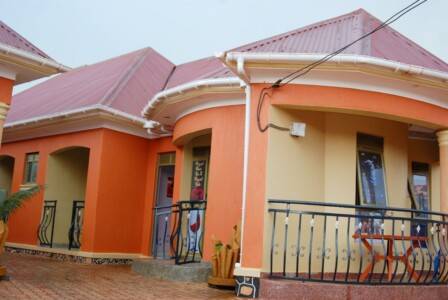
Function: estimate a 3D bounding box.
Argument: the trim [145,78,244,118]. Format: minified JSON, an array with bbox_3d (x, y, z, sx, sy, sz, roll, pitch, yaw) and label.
[{"bbox_3d":[-0.916,-0.919,9.499,0.600,0.150,3.420,9,-11,-34],"label":"trim"}]

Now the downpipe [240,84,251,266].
[{"bbox_3d":[0.350,0.379,8.514,0.080,2.950,0.080,0,-10,18],"label":"downpipe"}]

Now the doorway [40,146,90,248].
[{"bbox_3d":[-3.642,1.131,12.170,1.780,2.320,0.260,-5,-12,41],"label":"doorway"}]

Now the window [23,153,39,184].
[{"bbox_3d":[-4.844,0.473,13.328,0.680,0.800,0.130,-5,-12,41],"label":"window"}]

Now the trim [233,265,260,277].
[{"bbox_3d":[0.369,1.939,8.400,0.450,0.160,0.270,0,-10,18],"label":"trim"}]

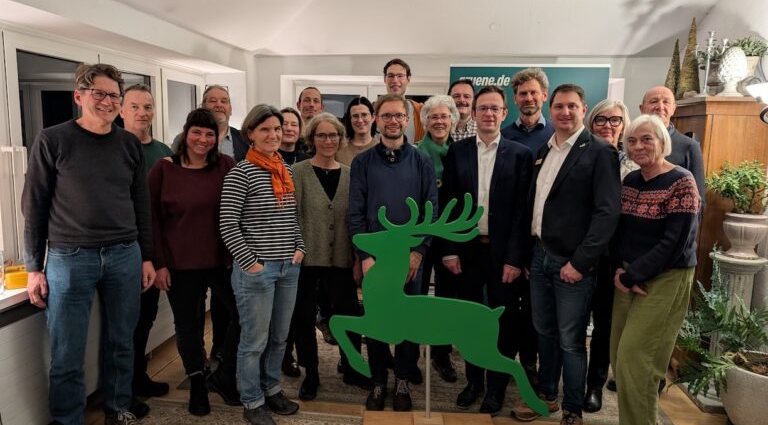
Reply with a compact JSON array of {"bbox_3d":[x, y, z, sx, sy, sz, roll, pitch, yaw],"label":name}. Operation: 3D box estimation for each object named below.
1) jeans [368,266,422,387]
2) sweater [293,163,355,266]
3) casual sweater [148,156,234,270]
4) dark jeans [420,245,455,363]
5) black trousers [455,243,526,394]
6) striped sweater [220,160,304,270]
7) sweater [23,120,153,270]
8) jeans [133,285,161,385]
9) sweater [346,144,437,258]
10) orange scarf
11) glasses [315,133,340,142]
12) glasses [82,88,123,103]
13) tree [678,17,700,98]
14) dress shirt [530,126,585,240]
[{"bbox_3d":[0.066,0.581,3.066,0.360,0.890,0.270,1,8,0],"label":"jeans"},{"bbox_3d":[-0.355,0.007,3.132,0.450,0.644,0.270,0,7,-5],"label":"sweater"},{"bbox_3d":[-1.056,0.000,2.942,0.460,0.625,0.270,-3,9,-25],"label":"casual sweater"},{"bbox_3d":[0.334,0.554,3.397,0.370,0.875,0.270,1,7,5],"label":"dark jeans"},{"bbox_3d":[0.604,0.598,3.056,0.390,0.932,0.290,1,7,8],"label":"black trousers"},{"bbox_3d":[-0.643,0.005,2.823,0.460,0.575,0.310,-7,11,-44],"label":"striped sweater"},{"bbox_3d":[-1.412,-0.087,2.566,0.530,0.710,0.300,-4,9,-33],"label":"sweater"},{"bbox_3d":[-1.383,0.567,3.006,0.320,0.900,0.370,7,10,39],"label":"jeans"},{"bbox_3d":[0.053,-0.068,2.971,0.510,0.693,0.300,0,7,0],"label":"sweater"},{"bbox_3d":[-0.596,-0.185,2.787,0.240,0.297,0.210,-3,7,-25],"label":"orange scarf"},{"bbox_3d":[-0.323,-0.430,3.051,0.142,0.051,0.135,0,7,-5],"label":"glasses"},{"bbox_3d":[-1.333,-0.560,2.524,0.145,0.050,0.142,13,8,42],"label":"glasses"},{"bbox_3d":[1.953,-0.983,3.405,0.125,0.505,0.125,5,9,30],"label":"tree"},{"bbox_3d":[0.885,-0.145,2.690,0.380,0.570,0.270,4,7,28],"label":"dress shirt"}]

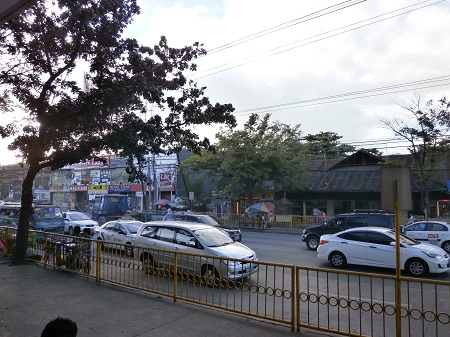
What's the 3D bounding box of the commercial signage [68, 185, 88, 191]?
[{"bbox_3d":[-18.928,2.500,43.643,4.074,0.865,0.250,-3,-6,31],"label":"commercial signage"}]

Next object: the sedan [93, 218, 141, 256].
[{"bbox_3d":[-4.445,3.114,15.736,4.300,1.480,1.700,-4,-6,39],"label":"sedan"}]

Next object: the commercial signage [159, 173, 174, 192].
[{"bbox_3d":[-5.914,1.365,34.150,1.974,1.922,0.300,-3,-6,31],"label":"commercial signage"}]

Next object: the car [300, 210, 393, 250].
[{"bbox_3d":[6.165,3.080,16.408,4.750,1.820,1.820,-3,-6,38],"label":"car"}]

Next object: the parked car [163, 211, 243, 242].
[{"bbox_3d":[-1.279,3.223,18.023,4.600,1.700,1.780,-3,-6,38],"label":"parked car"}]

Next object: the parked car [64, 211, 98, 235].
[{"bbox_3d":[-10.607,3.763,23.764,4.350,1.480,1.710,-4,-6,39],"label":"parked car"}]

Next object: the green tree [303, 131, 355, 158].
[{"bbox_3d":[15.421,0.627,49.459,8.800,12.550,8.300,0,-5,0],"label":"green tree"}]

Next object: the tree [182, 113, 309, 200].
[{"bbox_3d":[1.814,-0.050,30.066,10.600,9.800,9.300,0,-5,0],"label":"tree"}]

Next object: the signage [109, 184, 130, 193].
[{"bbox_3d":[-12.444,2.353,39.751,3.634,0.940,0.250,-3,-6,31],"label":"signage"}]

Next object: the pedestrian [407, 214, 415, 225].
[{"bbox_3d":[11.337,3.562,20.534,0.380,1.520,0.500,-3,-6,38],"label":"pedestrian"}]

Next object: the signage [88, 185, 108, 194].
[{"bbox_3d":[-15.627,2.589,41.646,3.619,1.231,0.250,-3,-6,31],"label":"signage"}]

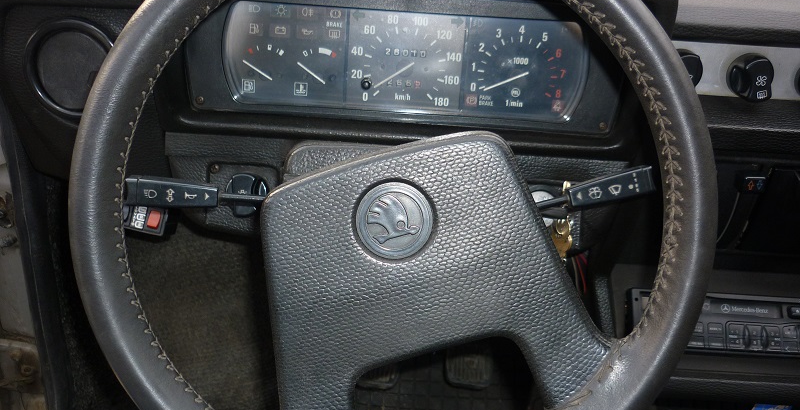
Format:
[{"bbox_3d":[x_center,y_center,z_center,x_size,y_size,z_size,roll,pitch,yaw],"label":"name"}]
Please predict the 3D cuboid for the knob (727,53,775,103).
[{"bbox_3d":[0.289,-0.105,0.630,0.037,0.038,0.023,3,15,2],"label":"knob"}]

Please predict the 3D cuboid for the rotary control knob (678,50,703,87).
[{"bbox_3d":[0.231,-0.109,0.630,0.037,0.038,0.023,3,15,2],"label":"rotary control knob"}]

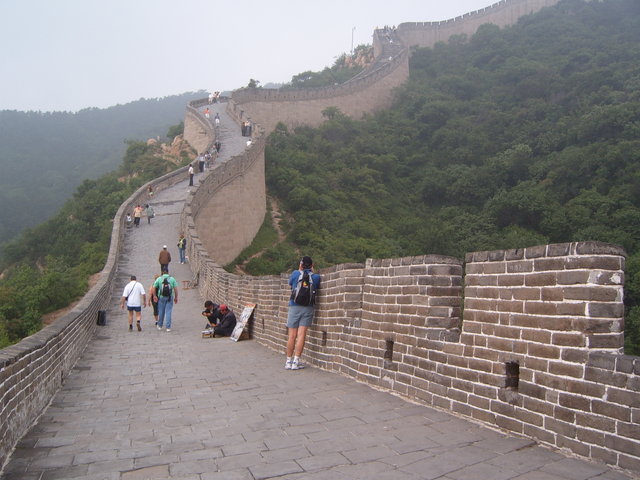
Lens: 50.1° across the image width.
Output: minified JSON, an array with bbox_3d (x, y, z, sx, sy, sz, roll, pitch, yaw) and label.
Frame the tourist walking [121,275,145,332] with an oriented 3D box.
[{"bbox_3d":[-5.613,1.930,20.600,0.730,1.692,0.480,0,0,-12],"label":"tourist walking"}]

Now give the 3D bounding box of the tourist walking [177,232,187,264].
[{"bbox_3d":[-7.639,0.525,37.800,0.520,1.658,0.400,0,0,5],"label":"tourist walking"}]

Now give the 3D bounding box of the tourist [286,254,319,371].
[{"bbox_3d":[-0.272,1.156,10.800,0.560,1.792,0.500,0,0,18],"label":"tourist"}]

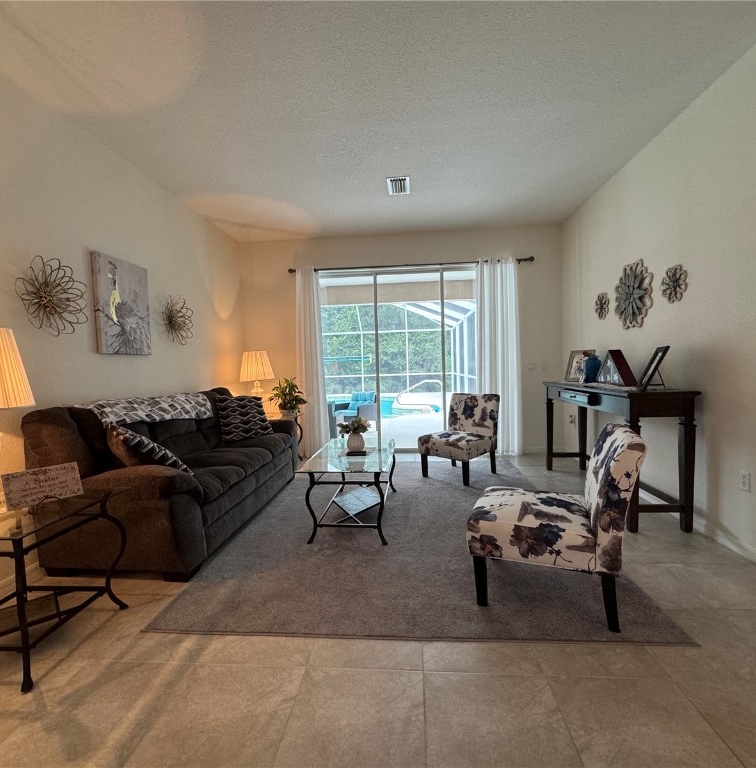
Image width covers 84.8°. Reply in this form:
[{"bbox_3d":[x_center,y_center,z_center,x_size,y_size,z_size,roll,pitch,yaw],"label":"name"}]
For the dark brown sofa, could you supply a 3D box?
[{"bbox_3d":[-1.397,0.577,3.354,0.970,0.970,2.140,-1,2,5],"label":"dark brown sofa"}]

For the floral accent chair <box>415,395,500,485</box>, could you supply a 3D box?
[{"bbox_3d":[0.865,0.538,4.385,0.556,0.851,0.741,1,4,44],"label":"floral accent chair"}]

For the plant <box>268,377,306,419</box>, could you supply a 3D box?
[{"bbox_3d":[-1.117,0.162,5.092,0.448,0.502,0.430,-1,3,5],"label":"plant"}]

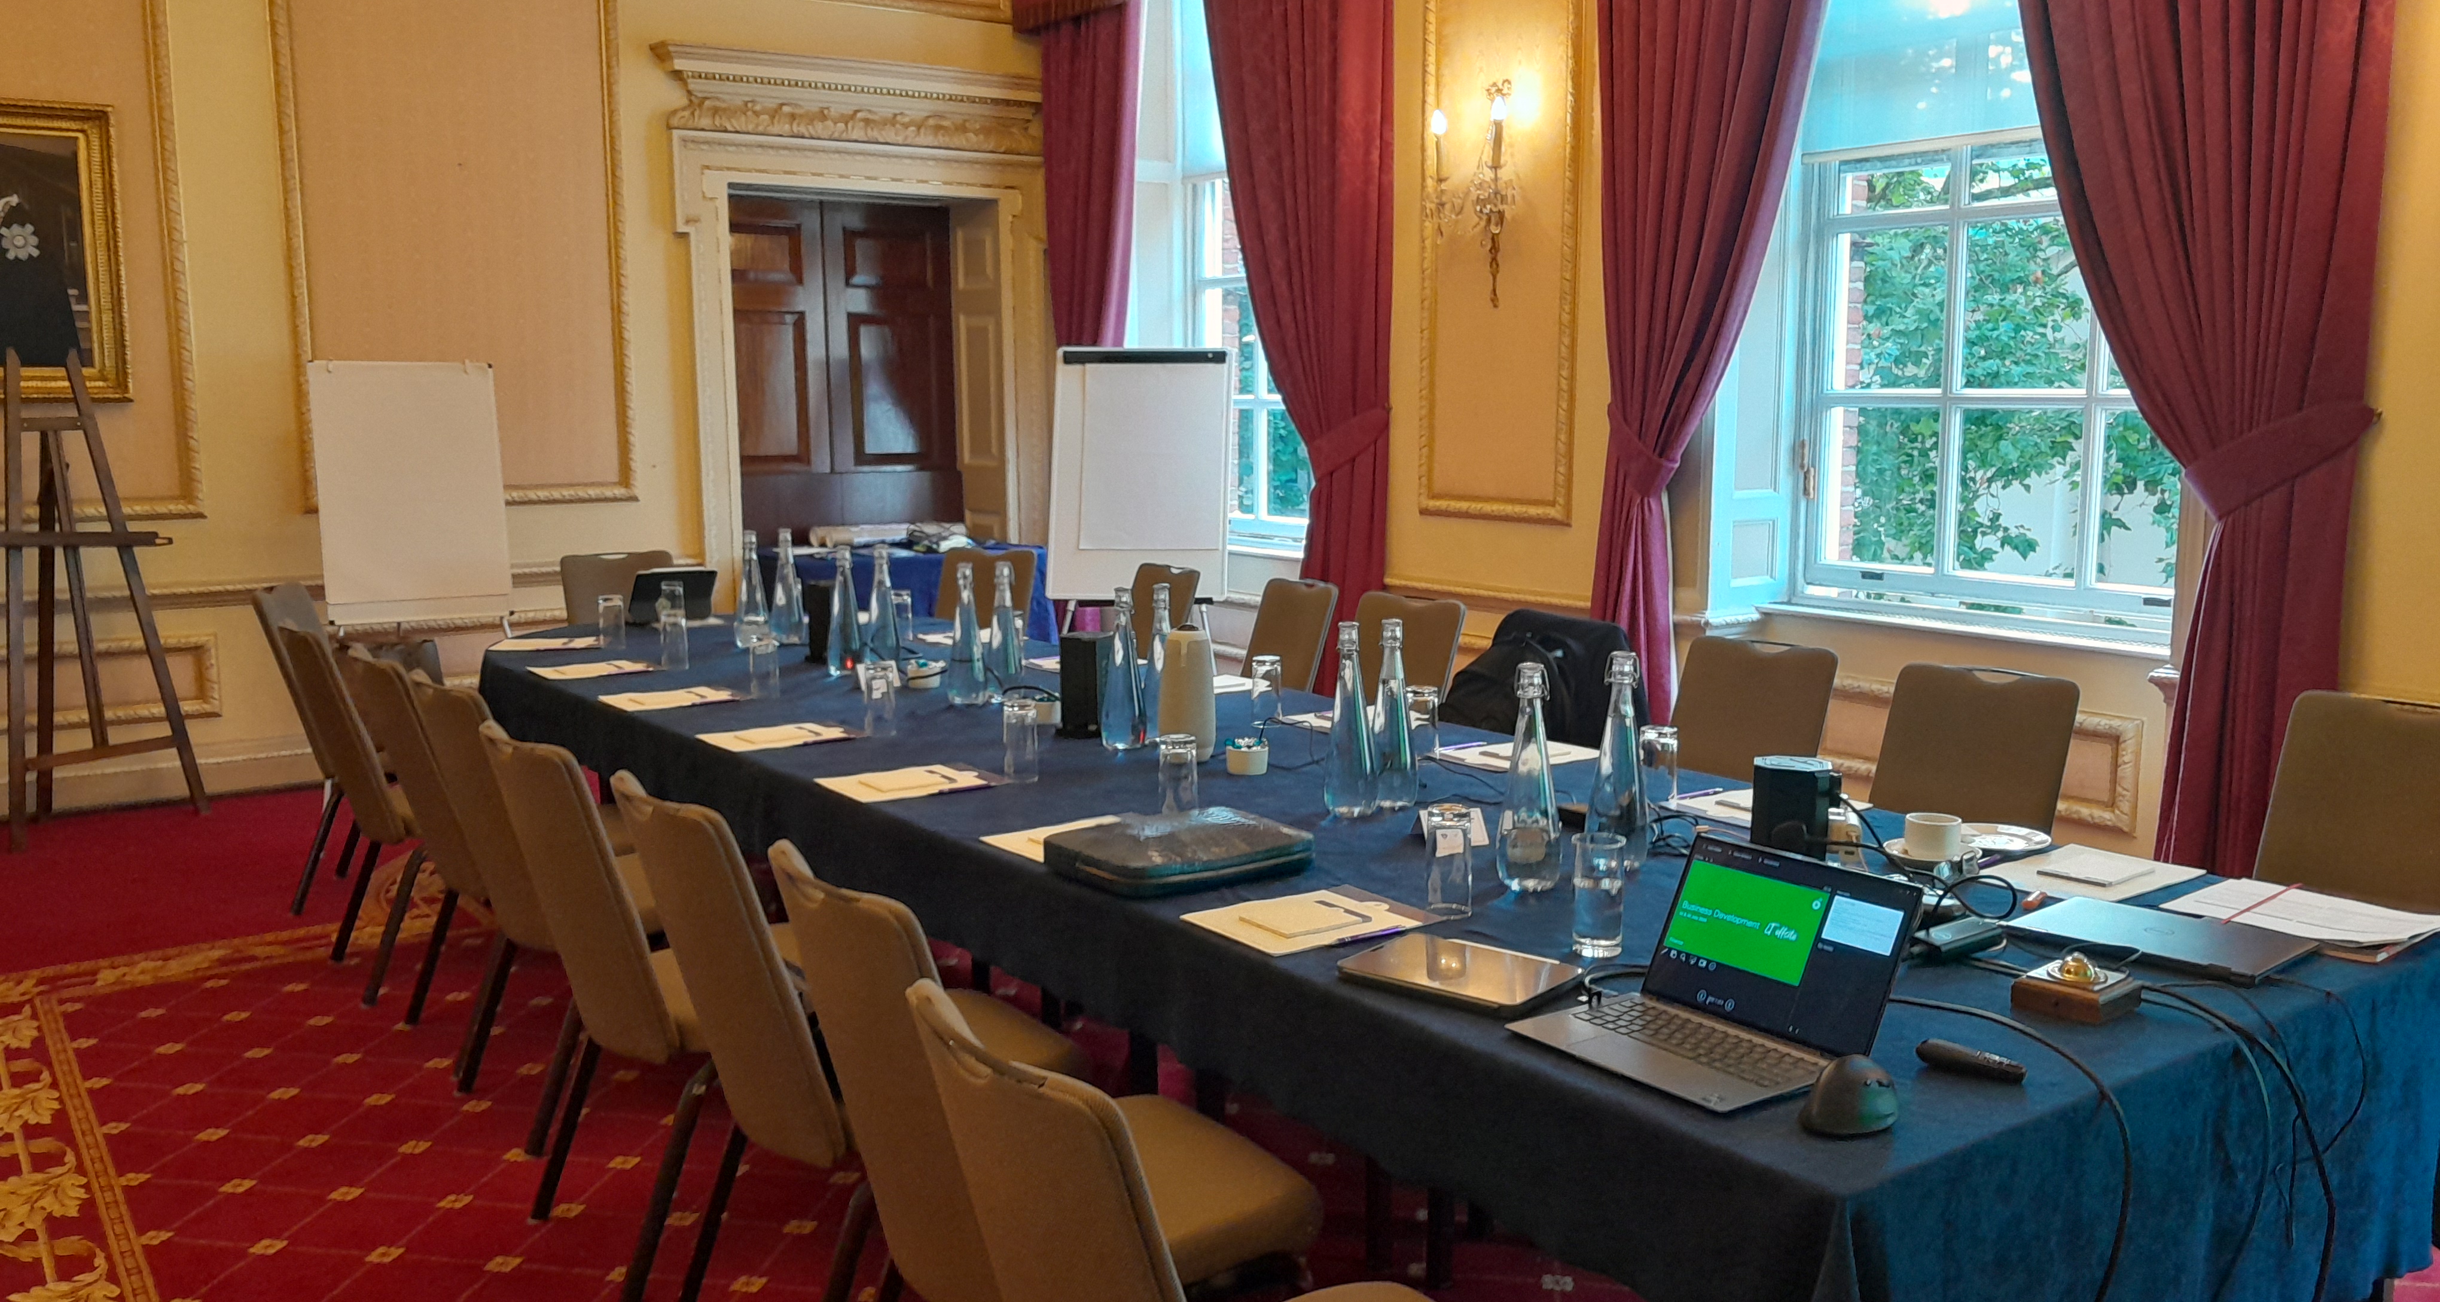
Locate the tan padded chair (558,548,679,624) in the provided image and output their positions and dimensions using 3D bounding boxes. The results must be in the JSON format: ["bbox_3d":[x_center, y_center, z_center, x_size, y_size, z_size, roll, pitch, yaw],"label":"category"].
[{"bbox_3d":[-1.901,0.149,6.378,0.450,0.915,0.610,-6,10,-35],"label":"tan padded chair"}]

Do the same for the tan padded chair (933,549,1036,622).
[{"bbox_3d":[-0.897,0.133,6.666,0.465,0.905,0.600,2,8,14],"label":"tan padded chair"}]

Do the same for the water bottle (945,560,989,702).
[{"bbox_3d":[-0.616,-0.041,4.635,0.095,0.338,0.095,0,8,0],"label":"water bottle"}]

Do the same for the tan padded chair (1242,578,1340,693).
[{"bbox_3d":[0.000,0.277,5.402,0.610,0.915,0.450,-5,9,-29],"label":"tan padded chair"}]

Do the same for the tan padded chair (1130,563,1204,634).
[{"bbox_3d":[-0.416,0.215,6.095,0.615,0.937,0.460,-5,9,-30],"label":"tan padded chair"}]

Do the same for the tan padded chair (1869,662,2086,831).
[{"bbox_3d":[1.298,0.533,3.714,0.615,0.937,0.460,-6,9,-35],"label":"tan padded chair"}]

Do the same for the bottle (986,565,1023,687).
[{"bbox_3d":[-0.504,-0.049,4.449,0.086,0.326,0.086,0,8,0],"label":"bottle"}]

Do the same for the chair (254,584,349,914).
[{"bbox_3d":[-2.480,0.276,5.691,0.600,0.905,0.465,-2,8,-10],"label":"chair"}]

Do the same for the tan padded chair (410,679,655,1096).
[{"bbox_3d":[-1.286,0.502,3.967,0.600,0.905,0.465,-6,10,-37],"label":"tan padded chair"}]

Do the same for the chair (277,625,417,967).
[{"bbox_3d":[-2.040,0.373,4.963,0.615,0.937,0.460,-5,9,-34],"label":"chair"}]

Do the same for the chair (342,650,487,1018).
[{"bbox_3d":[-1.613,0.443,4.419,0.600,0.905,0.465,-6,10,-36],"label":"chair"}]

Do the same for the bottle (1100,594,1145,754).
[{"bbox_3d":[-0.198,0.039,3.942,0.091,0.325,0.091,0,8,0],"label":"bottle"}]

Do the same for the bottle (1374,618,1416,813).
[{"bbox_3d":[0.315,0.115,3.468,0.095,0.338,0.095,0,8,0],"label":"bottle"}]

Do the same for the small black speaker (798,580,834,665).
[{"bbox_3d":[-1.108,-0.082,5.410,0.120,0.213,0.120,-6,9,-34],"label":"small black speaker"}]

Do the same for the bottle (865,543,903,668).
[{"bbox_3d":[-0.910,-0.118,5.135,0.091,0.325,0.091,-6,9,-34],"label":"bottle"}]

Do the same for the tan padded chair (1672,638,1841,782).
[{"bbox_3d":[0.981,0.473,4.164,0.615,0.937,0.460,-6,10,-36],"label":"tan padded chair"}]

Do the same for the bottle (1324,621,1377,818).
[{"bbox_3d":[0.224,0.116,3.239,0.086,0.326,0.086,0,8,0],"label":"bottle"}]

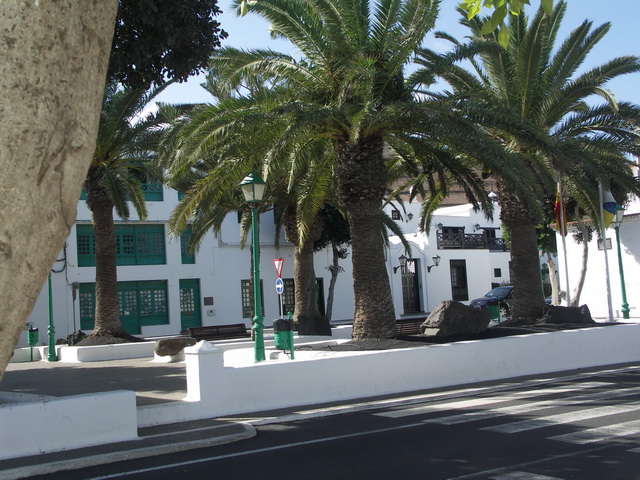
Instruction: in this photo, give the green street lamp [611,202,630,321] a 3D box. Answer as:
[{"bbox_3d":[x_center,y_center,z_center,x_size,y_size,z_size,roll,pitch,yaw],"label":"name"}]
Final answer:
[{"bbox_3d":[8.511,0.949,28.800,0.520,3.908,0.520,-4,-4,0],"label":"green street lamp"}]

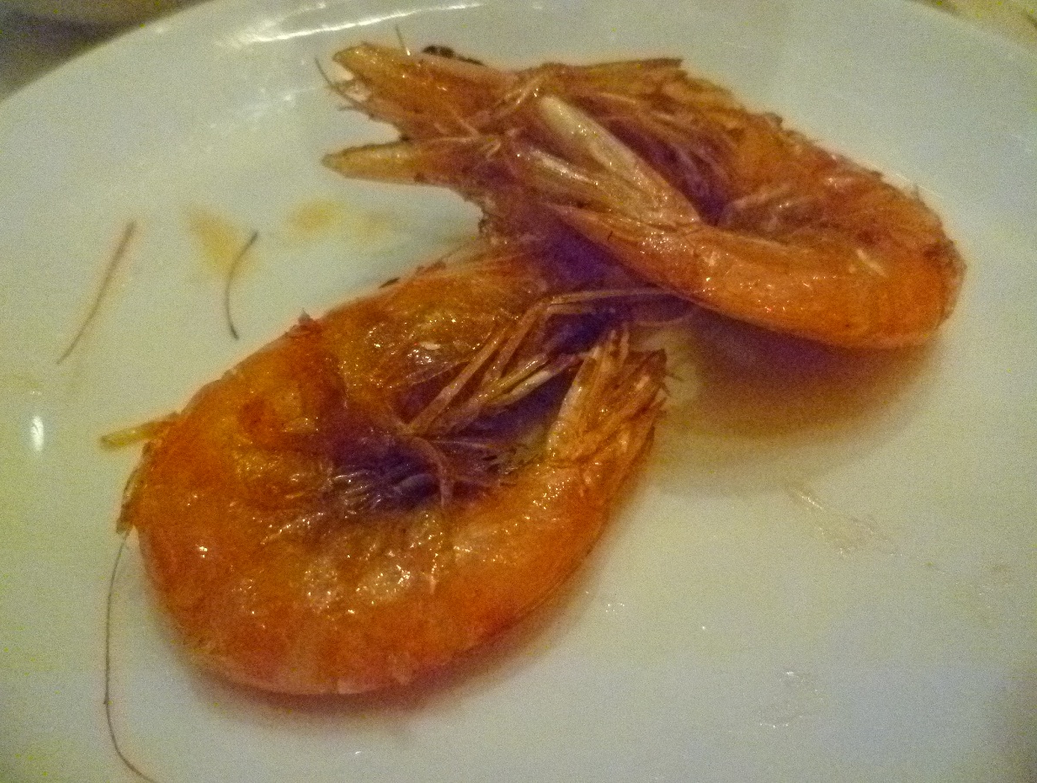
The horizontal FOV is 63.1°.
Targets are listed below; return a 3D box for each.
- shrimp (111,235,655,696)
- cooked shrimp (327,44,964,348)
[{"bbox_3d":[-0.017,0.008,0.146,0.090,0.025,0.066,-39,65,-22],"label":"shrimp"},{"bbox_3d":[0.020,-0.049,0.173,0.122,0.031,0.058,17,59,11],"label":"cooked shrimp"}]

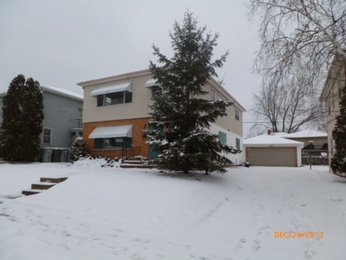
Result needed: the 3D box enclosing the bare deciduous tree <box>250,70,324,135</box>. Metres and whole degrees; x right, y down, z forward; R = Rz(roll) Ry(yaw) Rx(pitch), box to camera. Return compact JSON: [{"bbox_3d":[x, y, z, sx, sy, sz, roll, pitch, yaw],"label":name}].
[{"bbox_3d":[20.558,-2.116,42.985,12.500,16.300,12.000,-3,-9,27],"label":"bare deciduous tree"}]

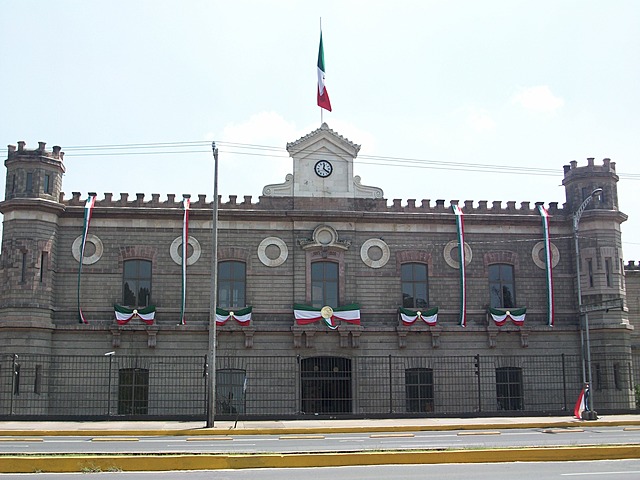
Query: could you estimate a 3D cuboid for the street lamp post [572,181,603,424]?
[{"bbox_3d":[12.230,2.943,35.179,0.700,10.239,2.700,1,-11,-7],"label":"street lamp post"}]

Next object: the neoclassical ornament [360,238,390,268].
[{"bbox_3d":[2.634,0.661,36.682,1.463,1.433,0.200,1,-10,-7],"label":"neoclassical ornament"}]

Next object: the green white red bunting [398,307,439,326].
[{"bbox_3d":[5.318,4.143,41.814,2.112,1.046,0.250,1,-11,-7],"label":"green white red bunting"}]

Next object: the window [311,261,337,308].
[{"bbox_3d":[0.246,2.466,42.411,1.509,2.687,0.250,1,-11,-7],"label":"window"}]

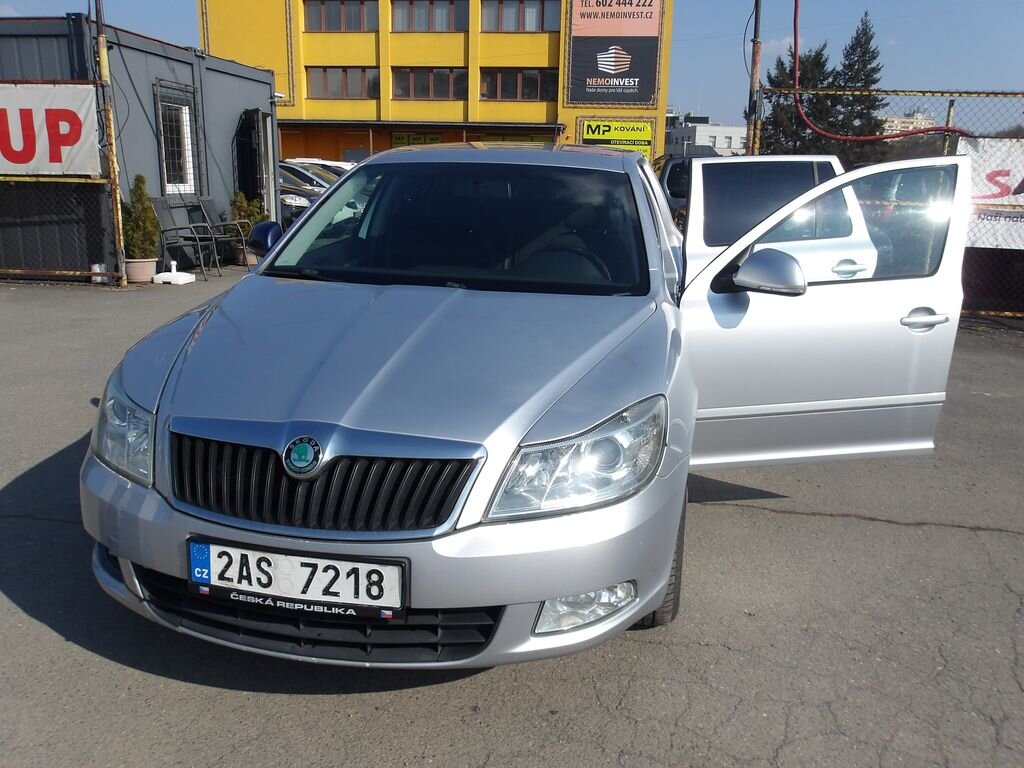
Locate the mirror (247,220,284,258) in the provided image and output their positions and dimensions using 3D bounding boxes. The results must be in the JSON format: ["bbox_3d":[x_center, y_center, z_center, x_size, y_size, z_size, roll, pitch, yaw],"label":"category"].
[{"bbox_3d":[-1.018,-0.629,3.448,0.220,0.165,0.140,4,17,11],"label":"mirror"}]

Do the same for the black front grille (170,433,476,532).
[{"bbox_3d":[-0.483,0.232,1.867,0.785,0.165,0.150,4,17,11],"label":"black front grille"}]

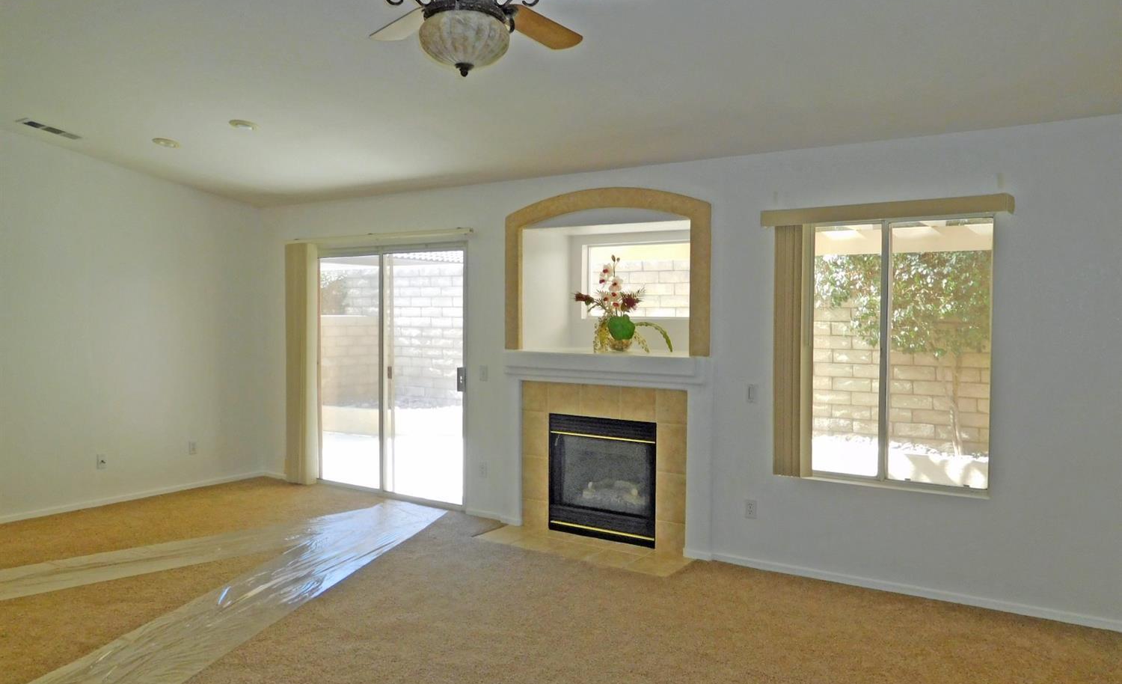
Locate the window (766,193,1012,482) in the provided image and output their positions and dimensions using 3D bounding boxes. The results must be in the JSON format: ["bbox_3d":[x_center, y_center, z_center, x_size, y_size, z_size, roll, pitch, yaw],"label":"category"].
[{"bbox_3d":[1.748,0.016,4.481,1.240,1.530,0.130,1,2,33],"label":"window"}]

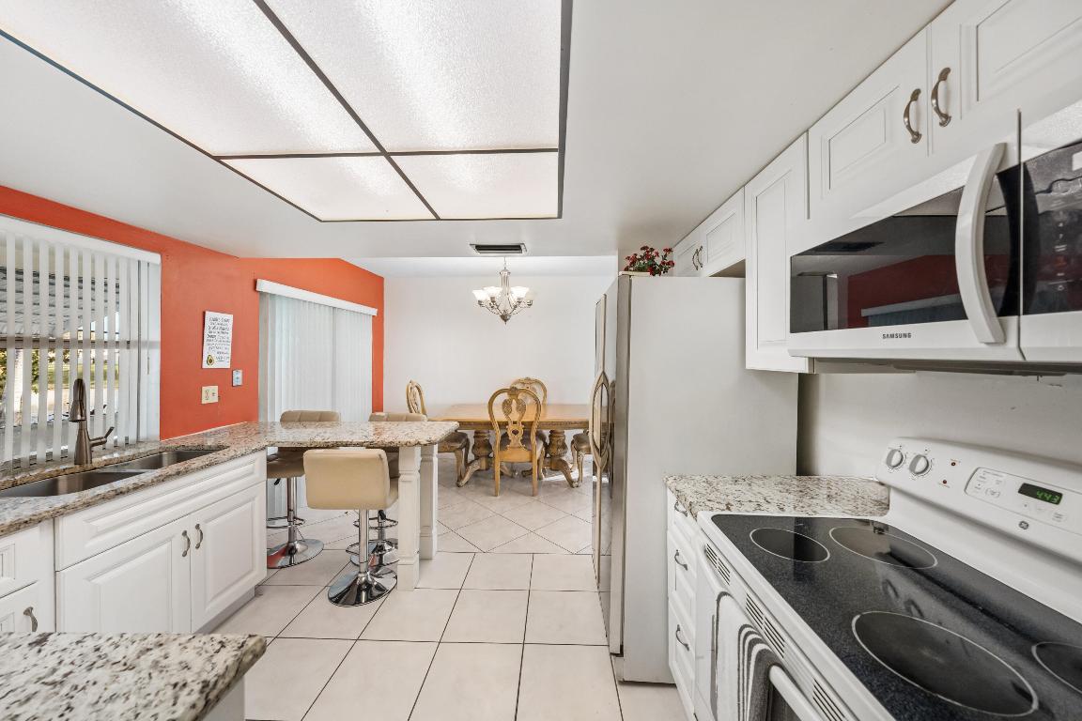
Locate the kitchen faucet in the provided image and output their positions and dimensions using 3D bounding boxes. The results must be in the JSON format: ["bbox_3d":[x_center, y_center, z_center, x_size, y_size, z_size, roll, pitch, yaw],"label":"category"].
[{"bbox_3d":[-2.125,0.294,1.715,0.270,0.416,0.150,0,0,37],"label":"kitchen faucet"}]

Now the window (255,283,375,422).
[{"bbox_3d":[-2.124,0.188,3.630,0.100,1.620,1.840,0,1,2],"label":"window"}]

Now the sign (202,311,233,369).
[{"bbox_3d":[-2.200,-0.137,2.467,0.020,0.375,0.205,0,1,2],"label":"sign"}]

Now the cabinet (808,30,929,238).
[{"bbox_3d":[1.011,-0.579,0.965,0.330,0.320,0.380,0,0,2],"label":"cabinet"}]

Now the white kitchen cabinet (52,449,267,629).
[{"bbox_3d":[-1.958,0.974,1.704,0.620,0.870,0.910,0,0,2],"label":"white kitchen cabinet"}]

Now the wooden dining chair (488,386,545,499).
[{"bbox_3d":[-0.254,0.837,3.954,0.540,1.125,0.600,0,0,2],"label":"wooden dining chair"}]

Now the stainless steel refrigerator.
[{"bbox_3d":[0.700,0.512,1.961,0.840,1.767,0.820,0,0,2],"label":"stainless steel refrigerator"}]

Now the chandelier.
[{"bbox_3d":[-0.367,-0.723,3.654,0.630,0.690,0.610,0,1,2],"label":"chandelier"}]

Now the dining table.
[{"bbox_3d":[-0.251,1.016,4.381,1.830,0.767,1.270,0,0,2],"label":"dining table"}]

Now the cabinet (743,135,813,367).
[{"bbox_3d":[1.012,-0.343,1.322,0.335,0.770,0.380,0,1,2],"label":"cabinet"}]

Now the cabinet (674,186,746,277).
[{"bbox_3d":[1.049,-0.594,1.985,0.330,0.315,0.900,0,0,2],"label":"cabinet"}]

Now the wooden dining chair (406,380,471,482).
[{"bbox_3d":[-1.145,0.789,4.146,0.600,1.090,0.510,0,1,2],"label":"wooden dining chair"}]

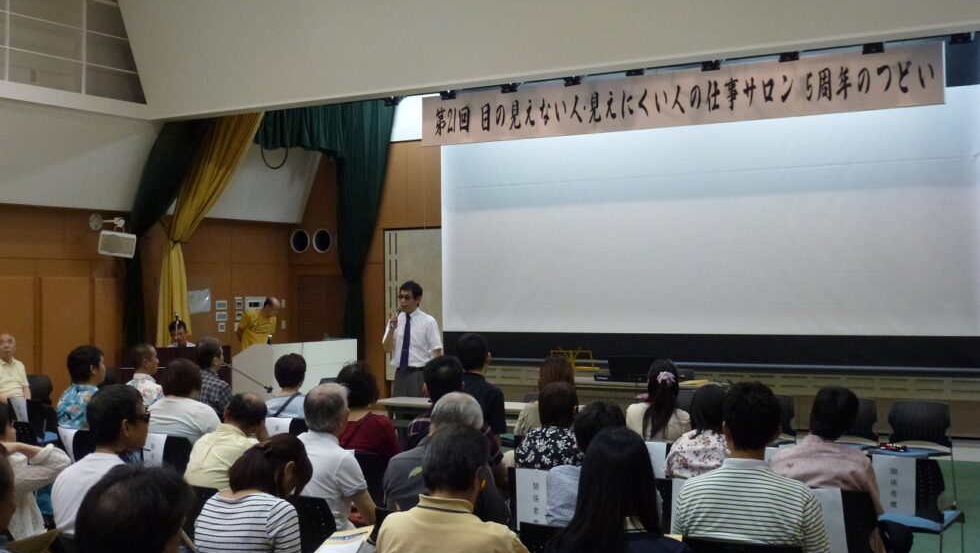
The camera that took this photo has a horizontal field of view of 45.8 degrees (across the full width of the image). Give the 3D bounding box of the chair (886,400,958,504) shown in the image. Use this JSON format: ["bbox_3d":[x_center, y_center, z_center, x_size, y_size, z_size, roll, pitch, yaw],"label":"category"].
[{"bbox_3d":[3.080,1.303,8.469,0.490,0.785,0.530,-1,-1,37],"label":"chair"}]

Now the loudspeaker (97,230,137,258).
[{"bbox_3d":[-4.011,-0.358,12.468,0.375,0.255,0.230,8,6,-23],"label":"loudspeaker"}]

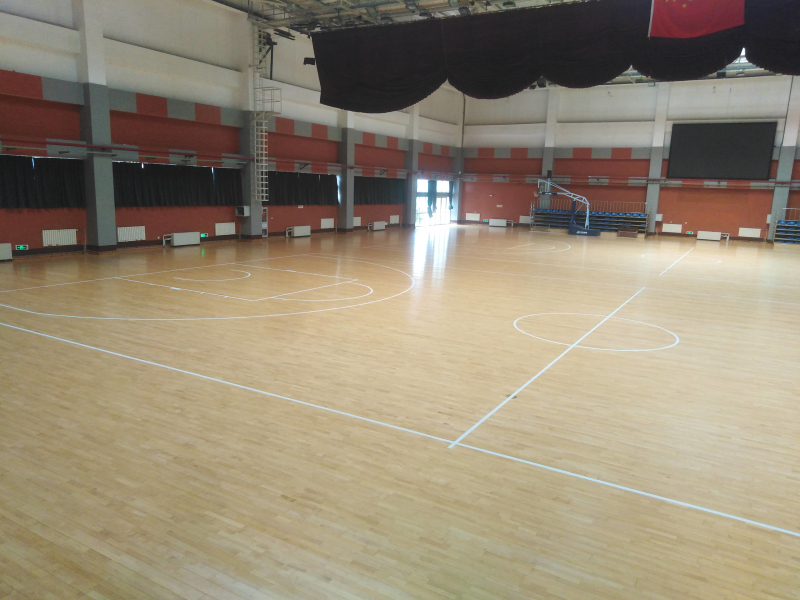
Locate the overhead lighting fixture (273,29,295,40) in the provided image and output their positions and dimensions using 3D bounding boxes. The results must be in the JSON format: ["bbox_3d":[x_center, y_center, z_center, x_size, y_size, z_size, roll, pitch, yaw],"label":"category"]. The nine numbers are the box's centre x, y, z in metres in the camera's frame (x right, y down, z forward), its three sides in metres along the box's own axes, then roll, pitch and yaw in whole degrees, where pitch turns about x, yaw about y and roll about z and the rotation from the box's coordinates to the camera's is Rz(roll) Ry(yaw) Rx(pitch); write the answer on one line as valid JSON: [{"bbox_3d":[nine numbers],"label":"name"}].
[{"bbox_3d":[-5.920,-13.450,29.290,0.300,0.340,1.600,8,12,29],"label":"overhead lighting fixture"}]

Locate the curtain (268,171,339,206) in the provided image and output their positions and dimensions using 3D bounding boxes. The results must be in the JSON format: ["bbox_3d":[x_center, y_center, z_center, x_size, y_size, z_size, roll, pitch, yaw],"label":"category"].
[{"bbox_3d":[-6.193,-6.886,36.131,0.200,1.990,7.750,8,12,29],"label":"curtain"}]

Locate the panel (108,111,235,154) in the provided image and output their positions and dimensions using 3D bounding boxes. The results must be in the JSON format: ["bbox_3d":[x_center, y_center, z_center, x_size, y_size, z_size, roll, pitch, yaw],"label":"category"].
[{"bbox_3d":[-10.740,-8.022,28.113,0.100,1.430,7.930,8,12,29],"label":"panel"}]

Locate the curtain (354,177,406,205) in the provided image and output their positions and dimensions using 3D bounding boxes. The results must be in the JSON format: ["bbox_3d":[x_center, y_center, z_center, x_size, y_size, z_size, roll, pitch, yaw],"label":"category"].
[{"bbox_3d":[-1.556,-8.236,43.962,0.200,2.030,8.050,8,12,29],"label":"curtain"}]

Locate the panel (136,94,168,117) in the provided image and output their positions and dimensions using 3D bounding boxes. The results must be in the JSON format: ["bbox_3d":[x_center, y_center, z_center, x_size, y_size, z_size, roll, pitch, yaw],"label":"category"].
[{"bbox_3d":[-11.273,-8.854,26.400,0.100,0.860,1.610,8,12,29],"label":"panel"}]

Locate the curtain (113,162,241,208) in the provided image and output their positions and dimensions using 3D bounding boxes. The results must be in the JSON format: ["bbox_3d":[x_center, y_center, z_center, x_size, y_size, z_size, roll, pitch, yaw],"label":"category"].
[{"bbox_3d":[-10.678,-5.598,28.553,0.200,1.990,7.950,8,12,29],"label":"curtain"}]

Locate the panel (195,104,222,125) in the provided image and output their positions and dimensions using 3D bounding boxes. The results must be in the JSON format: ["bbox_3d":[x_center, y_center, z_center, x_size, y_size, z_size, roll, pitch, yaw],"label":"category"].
[{"bbox_3d":[-9.647,-9.348,29.141,0.100,0.850,1.620,8,12,29],"label":"panel"}]

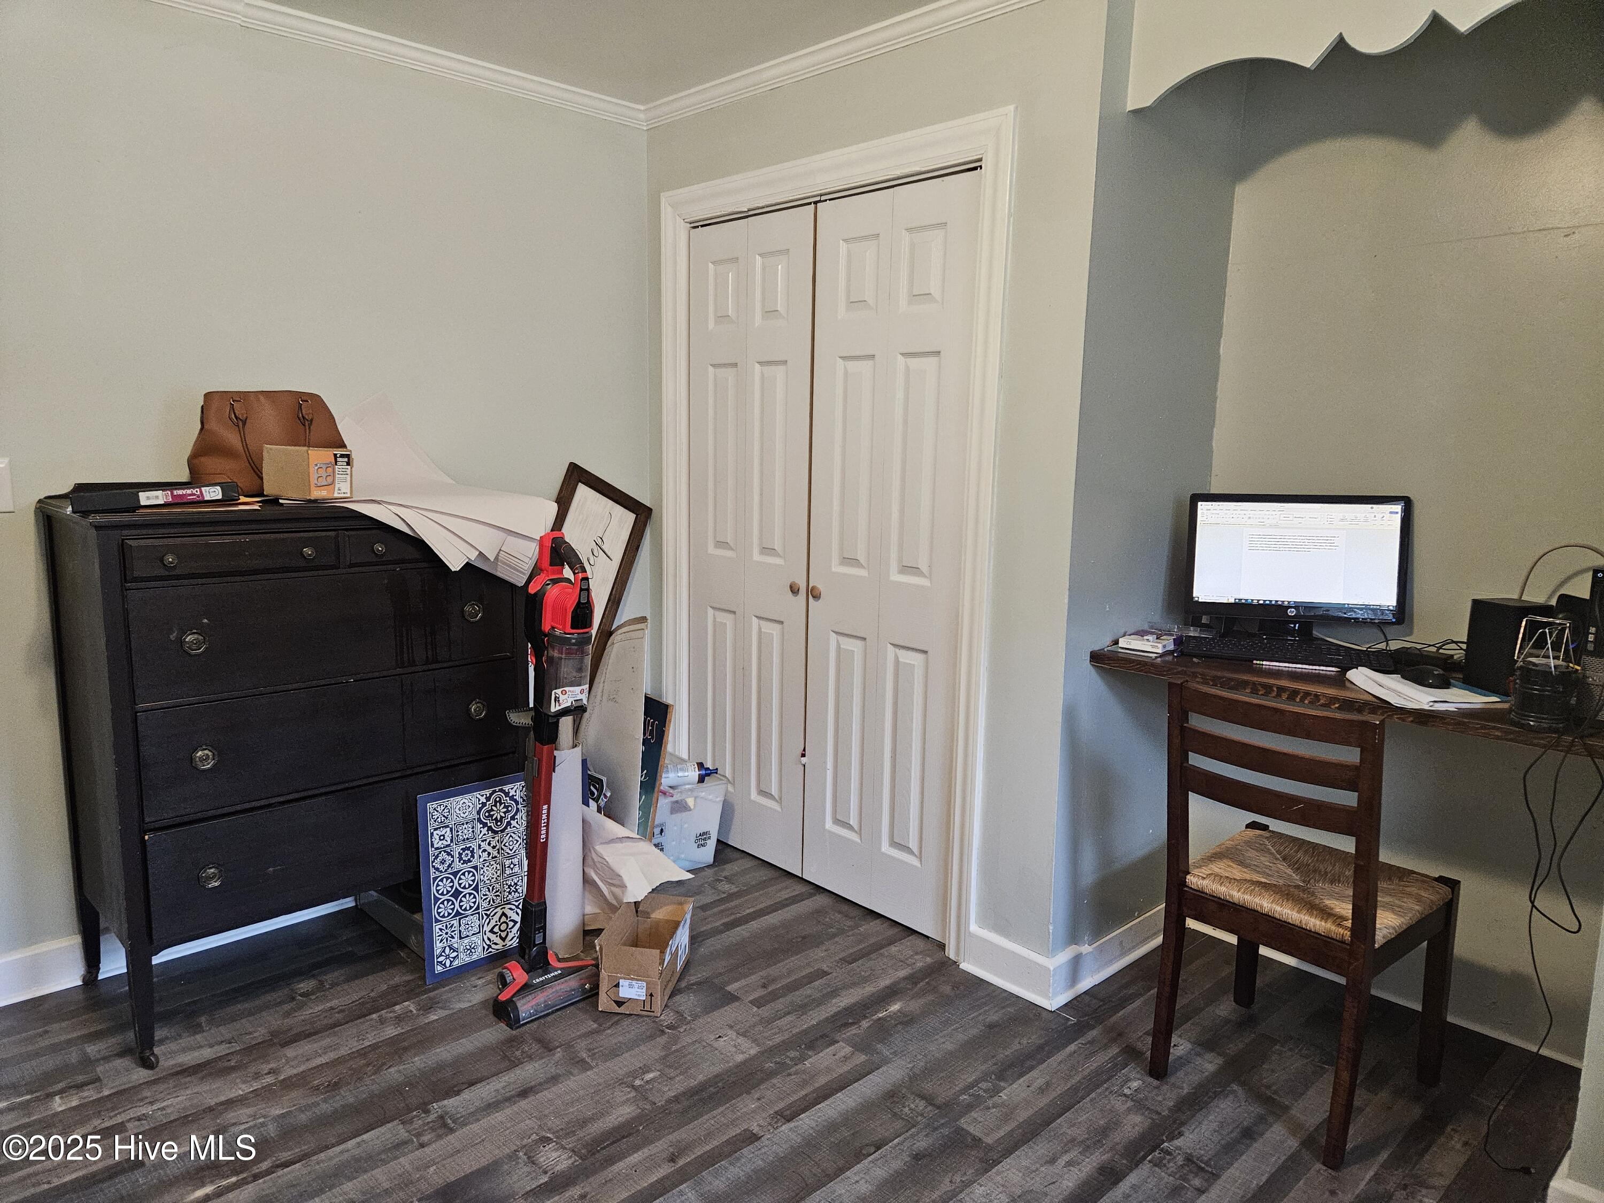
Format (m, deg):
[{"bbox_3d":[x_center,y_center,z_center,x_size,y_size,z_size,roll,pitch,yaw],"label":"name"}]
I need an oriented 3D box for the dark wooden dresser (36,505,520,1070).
[{"bbox_3d":[-1.234,0.351,2.672,0.935,1.180,0.540,-7,12,-43],"label":"dark wooden dresser"}]

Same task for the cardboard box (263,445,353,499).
[{"bbox_3d":[-1.192,-0.310,2.574,0.185,0.116,0.107,7,11,34],"label":"cardboard box"}]

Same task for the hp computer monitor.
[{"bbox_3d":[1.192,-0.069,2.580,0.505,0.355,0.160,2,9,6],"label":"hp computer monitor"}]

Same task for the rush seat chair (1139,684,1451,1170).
[{"bbox_3d":[1.082,0.611,2.274,0.510,0.885,0.455,-7,12,-41],"label":"rush seat chair"}]

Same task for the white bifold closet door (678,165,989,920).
[{"bbox_3d":[0.034,-0.139,3.214,0.040,2.030,1.180,-7,12,-43],"label":"white bifold closet door"}]

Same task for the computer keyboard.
[{"bbox_3d":[1.109,0.119,2.461,0.440,0.030,0.150,4,9,18],"label":"computer keyboard"}]

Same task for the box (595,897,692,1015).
[{"bbox_3d":[-0.401,0.882,2.679,0.165,0.165,0.300,2,9,7],"label":"box"}]

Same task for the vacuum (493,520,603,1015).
[{"bbox_3d":[-0.618,0.406,2.532,0.265,1.140,0.210,-7,12,-43],"label":"vacuum"}]

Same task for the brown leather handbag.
[{"bbox_3d":[-1.338,-0.386,2.658,0.335,0.260,0.170,-5,11,-35],"label":"brown leather handbag"}]

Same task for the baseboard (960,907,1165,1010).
[{"bbox_3d":[0.753,0.890,2.926,0.650,0.120,0.295,-7,12,-43],"label":"baseboard"}]

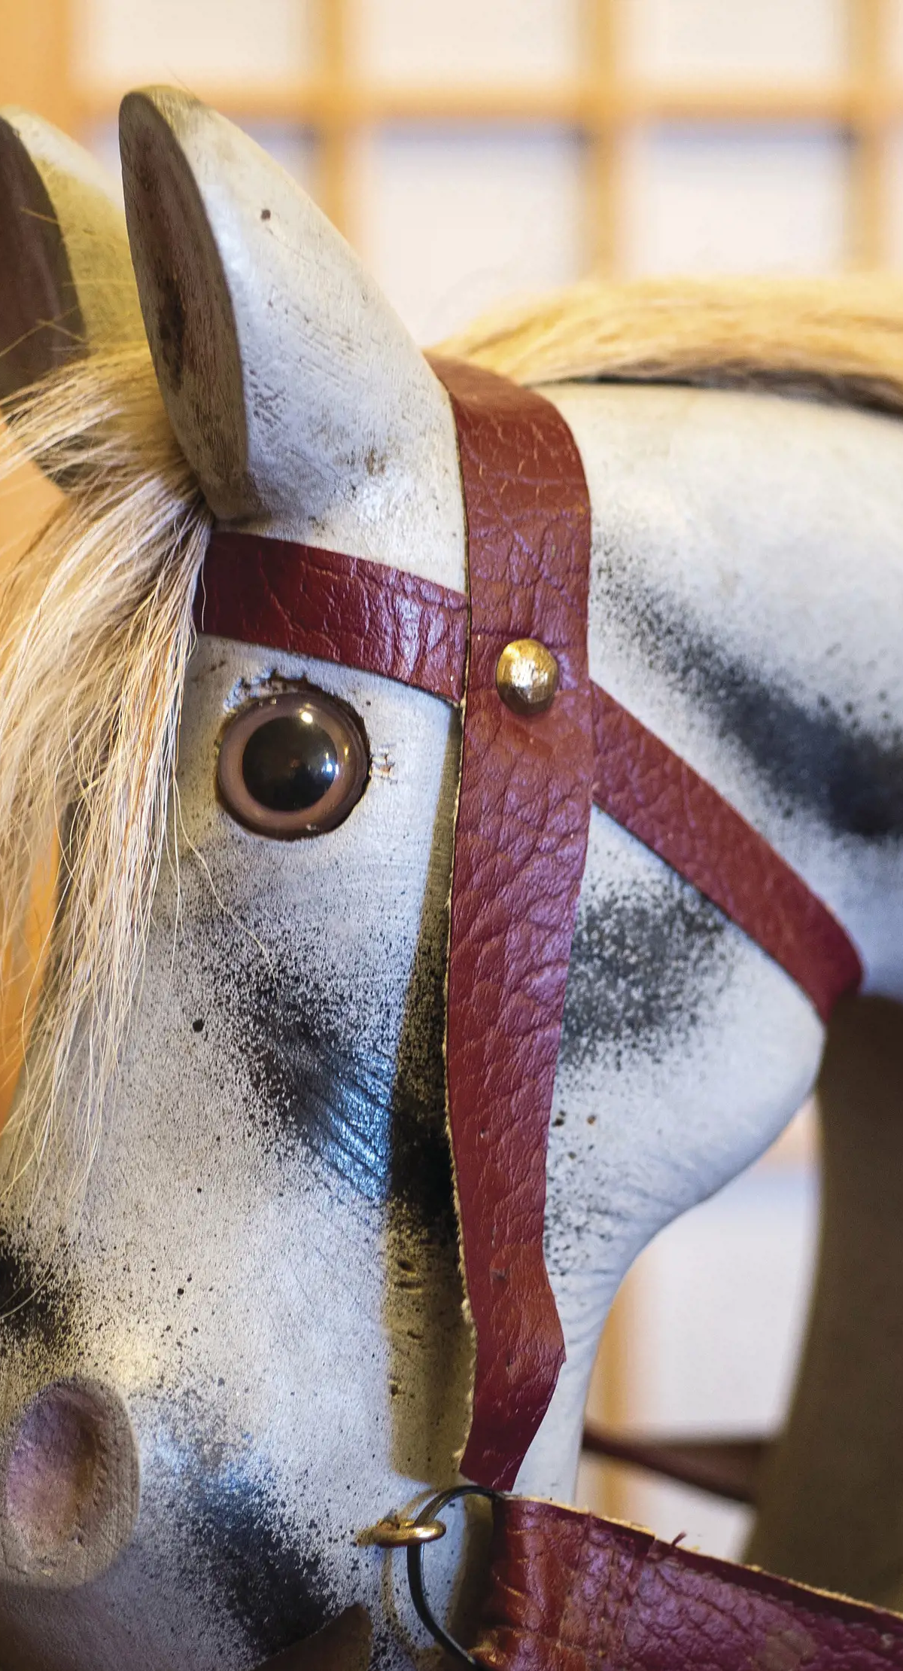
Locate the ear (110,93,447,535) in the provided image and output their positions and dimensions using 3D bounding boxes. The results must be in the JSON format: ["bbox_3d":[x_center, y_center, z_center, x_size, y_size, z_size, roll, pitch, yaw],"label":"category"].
[{"bbox_3d":[-0.029,-0.094,0.750,0.045,0.080,0.040,-13,8,-25],"label":"ear"}]

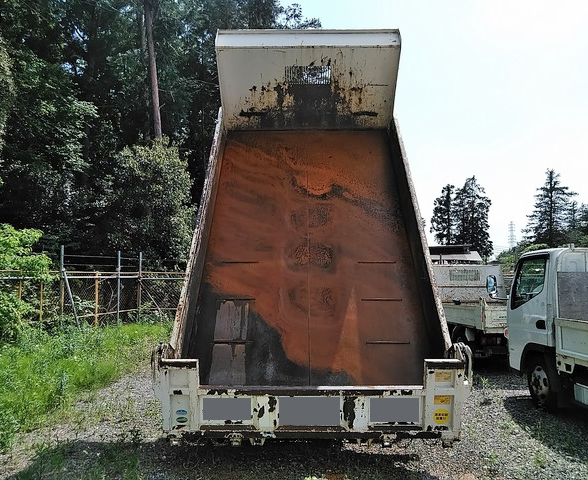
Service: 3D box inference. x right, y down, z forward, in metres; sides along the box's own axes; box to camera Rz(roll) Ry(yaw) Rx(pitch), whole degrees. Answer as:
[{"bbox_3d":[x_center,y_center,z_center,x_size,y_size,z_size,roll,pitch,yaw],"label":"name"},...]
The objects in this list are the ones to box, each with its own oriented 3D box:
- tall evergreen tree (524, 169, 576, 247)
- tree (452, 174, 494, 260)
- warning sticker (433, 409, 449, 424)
[{"bbox_3d":[28.782,-0.819,55.280,5.824,14.430,5.600,0,-5,0],"label":"tall evergreen tree"},{"bbox_3d":[19.962,-0.366,55.240,4.473,13.521,4.400,0,-5,0],"label":"tree"},{"bbox_3d":[0.819,0.980,2.770,0.086,0.084,0.010,0,-5,0],"label":"warning sticker"}]

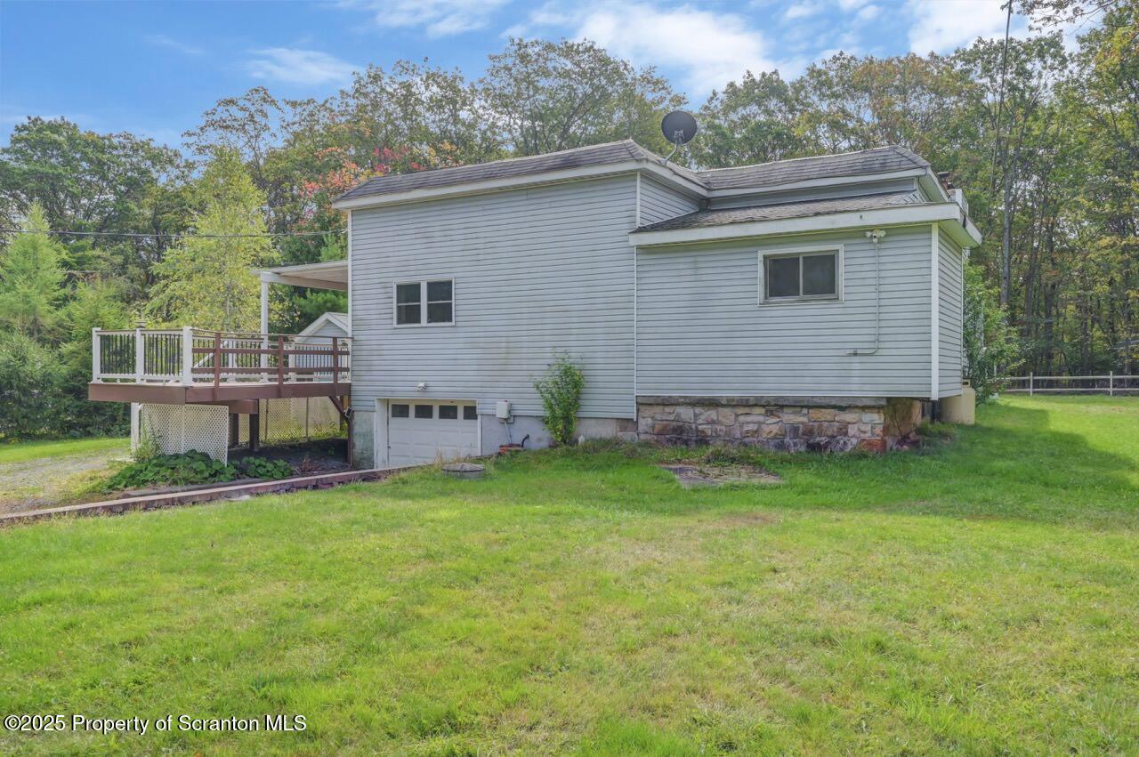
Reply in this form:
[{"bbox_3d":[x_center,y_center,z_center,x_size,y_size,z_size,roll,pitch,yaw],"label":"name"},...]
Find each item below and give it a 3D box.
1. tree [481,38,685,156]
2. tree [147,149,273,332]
[{"bbox_3d":[0.646,-7.578,37.000,9.749,16.757,9.749,0,0,0],"label":"tree"},{"bbox_3d":[-11.330,-2.967,25.000,4.222,8.535,4.222,0,0,0],"label":"tree"}]

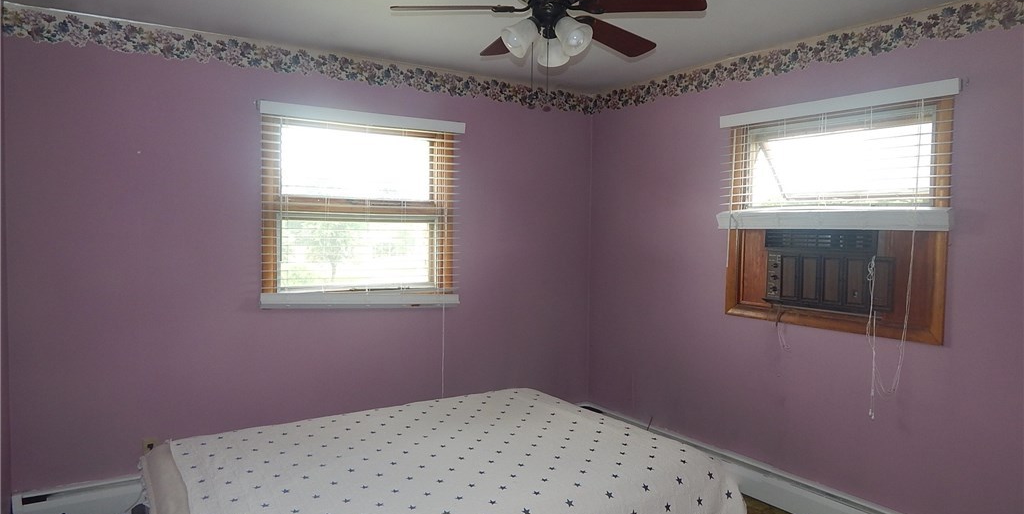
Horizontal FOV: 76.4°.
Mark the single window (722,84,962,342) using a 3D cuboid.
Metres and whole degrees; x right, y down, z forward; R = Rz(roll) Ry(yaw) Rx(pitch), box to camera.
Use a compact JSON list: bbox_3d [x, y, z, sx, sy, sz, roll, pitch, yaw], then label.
[{"bbox_3d":[1.548,-0.209,3.275,0.100,1.116,1.130,-1,3,-34],"label":"single window"}]

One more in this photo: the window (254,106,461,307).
[{"bbox_3d":[-0.831,-0.276,3.761,1.163,1.083,0.100,-1,3,-34],"label":"window"}]

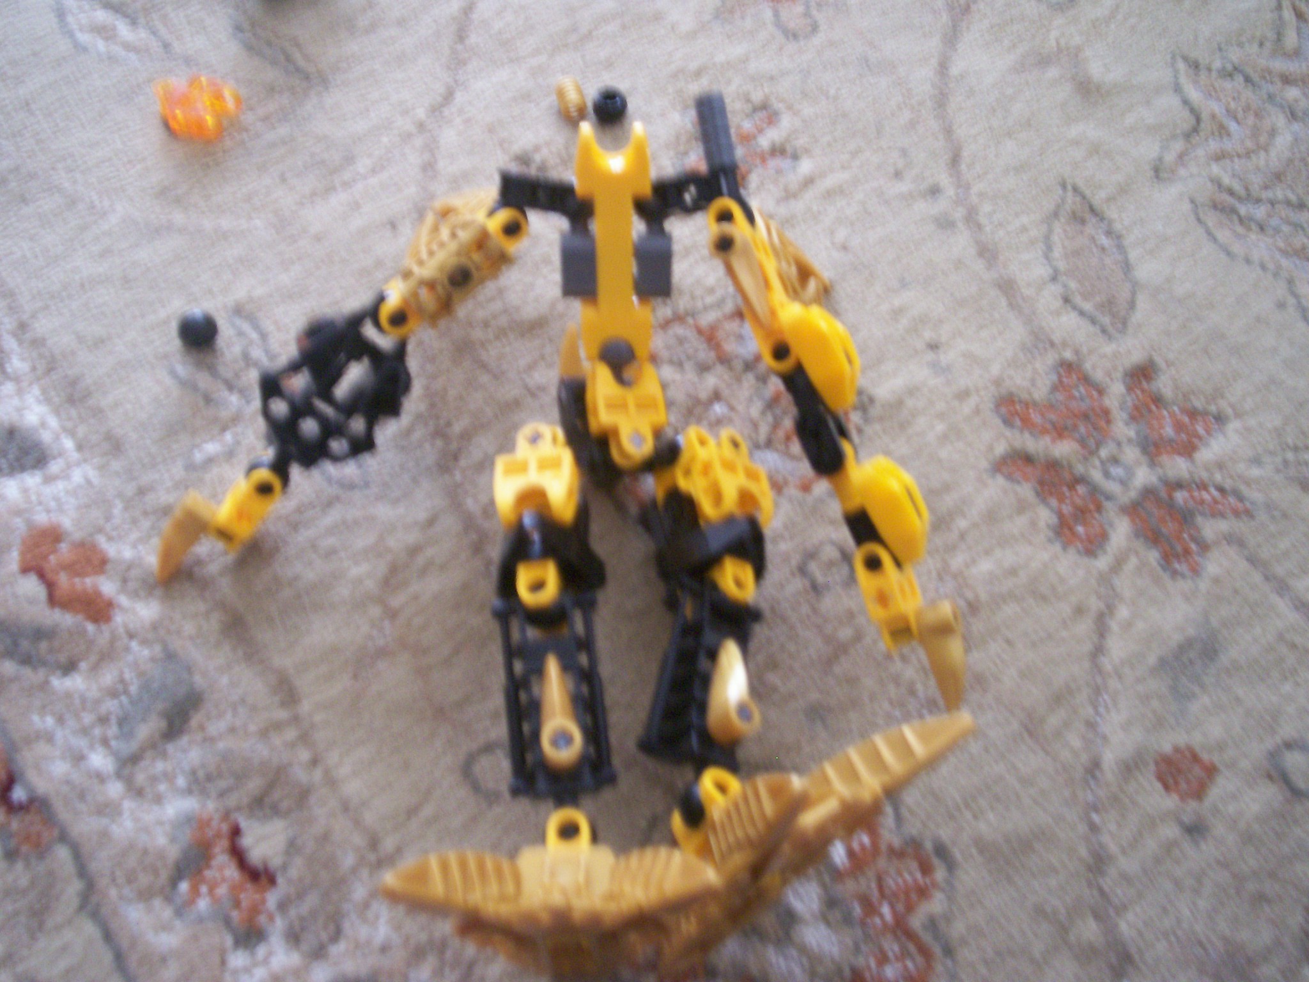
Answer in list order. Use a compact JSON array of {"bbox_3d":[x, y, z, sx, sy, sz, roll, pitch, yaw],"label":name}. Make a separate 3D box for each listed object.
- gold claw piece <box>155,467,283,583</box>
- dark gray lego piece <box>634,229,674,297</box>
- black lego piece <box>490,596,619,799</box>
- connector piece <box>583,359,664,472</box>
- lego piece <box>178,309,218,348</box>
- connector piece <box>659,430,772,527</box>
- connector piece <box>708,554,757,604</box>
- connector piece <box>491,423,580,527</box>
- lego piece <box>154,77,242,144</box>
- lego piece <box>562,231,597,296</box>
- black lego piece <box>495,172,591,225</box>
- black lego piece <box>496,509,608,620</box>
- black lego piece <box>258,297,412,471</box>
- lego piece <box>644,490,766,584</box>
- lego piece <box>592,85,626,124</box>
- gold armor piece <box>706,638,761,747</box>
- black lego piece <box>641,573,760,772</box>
[{"bbox_3d":[-0.096,0.007,0.301,0.021,0.012,0.025,7,57,4],"label":"gold claw piece"},{"bbox_3d":[0.000,-0.054,0.324,0.009,0.009,0.015,0,57,0],"label":"dark gray lego piece"},{"bbox_3d":[-0.020,0.041,0.271,0.021,0.015,0.041,-7,57,-4],"label":"black lego piece"},{"bbox_3d":[-0.006,-0.017,0.310,0.015,0.013,0.025,-2,79,-12],"label":"connector piece"},{"bbox_3d":[-0.118,-0.042,0.353,0.010,0.010,0.010,0,57,0],"label":"lego piece"},{"bbox_3d":[0.013,-0.003,0.290,0.015,0.015,0.022,-12,86,-41],"label":"connector piece"},{"bbox_3d":[0.016,0.018,0.272,0.009,0.009,0.011,-4,76,-33],"label":"connector piece"},{"bbox_3d":[-0.026,-0.003,0.298,0.017,0.015,0.021,-7,57,-5],"label":"connector piece"},{"bbox_3d":[-0.133,-0.111,0.397,0.024,0.012,0.016,-5,56,-3],"label":"lego piece"},{"bbox_3d":[-0.018,-0.054,0.324,0.009,0.009,0.015,0,57,0],"label":"lego piece"},{"bbox_3d":[-0.027,-0.073,0.338,0.024,0.009,0.010,5,63,3],"label":"black lego piece"},{"bbox_3d":[-0.022,0.015,0.291,0.021,0.018,0.022,-7,57,-4],"label":"black lego piece"},{"bbox_3d":[-0.073,-0.024,0.312,0.029,0.013,0.044,39,80,6],"label":"black lego piece"},{"bbox_3d":[0.010,0.010,0.280,0.020,0.015,0.018,5,76,-33],"label":"lego piece"},{"bbox_3d":[-0.013,-0.114,0.402,0.010,0.010,0.010,0,56,0],"label":"lego piece"},{"bbox_3d":[0.014,0.039,0.257,0.009,0.010,0.022,21,57,-23],"label":"gold armor piece"},{"bbox_3d":[0.009,0.037,0.271,0.018,0.013,0.041,22,62,-23],"label":"black lego piece"}]

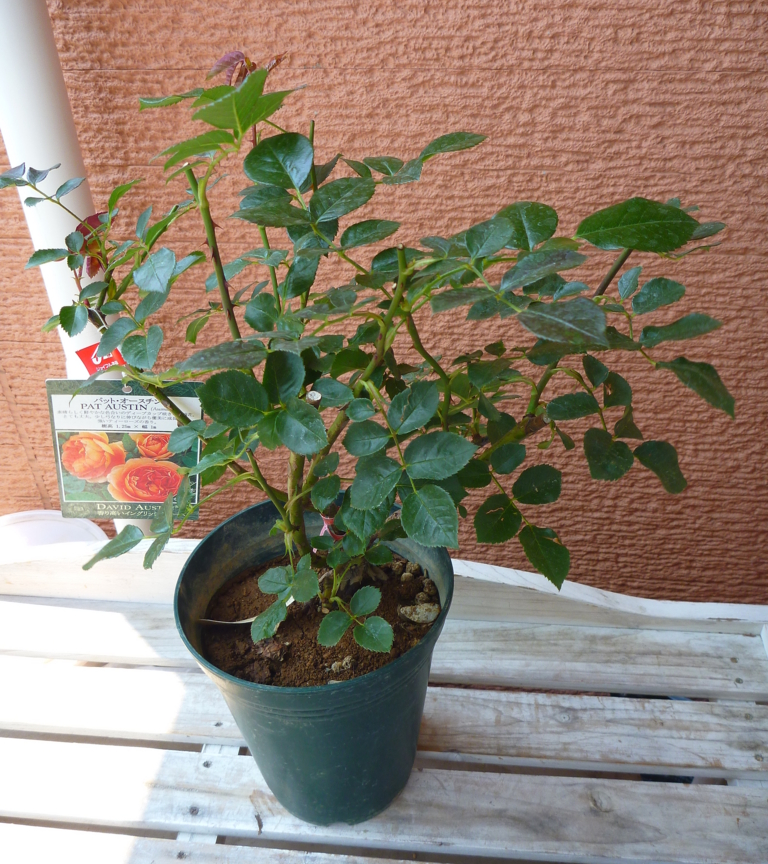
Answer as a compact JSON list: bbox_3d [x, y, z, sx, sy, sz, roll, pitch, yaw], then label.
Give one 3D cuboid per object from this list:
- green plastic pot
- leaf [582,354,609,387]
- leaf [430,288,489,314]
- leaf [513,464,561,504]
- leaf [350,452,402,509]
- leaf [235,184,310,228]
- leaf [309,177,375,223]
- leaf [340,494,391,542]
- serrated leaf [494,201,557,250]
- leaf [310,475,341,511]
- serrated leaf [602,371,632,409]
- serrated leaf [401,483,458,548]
[{"bbox_3d":[-0.041,0.181,0.613,0.185,0.207,0.185,-3,35,2],"label":"green plastic pot"},{"bbox_3d":[0.130,-0.038,0.511,0.021,0.009,0.030,26,40,-23],"label":"leaf"},{"bbox_3d":[0.039,-0.067,0.422,0.034,0.005,0.018,-13,40,5],"label":"leaf"},{"bbox_3d":[0.095,0.033,0.517,0.035,0.008,0.025,-30,74,1],"label":"leaf"},{"bbox_3d":[-0.008,0.030,0.525,0.042,0.007,0.033,-39,72,-20],"label":"leaf"},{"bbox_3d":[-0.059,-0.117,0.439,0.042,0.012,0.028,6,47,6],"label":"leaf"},{"bbox_3d":[-0.019,-0.115,0.406,0.029,0.007,0.043,31,60,28],"label":"leaf"},{"bbox_3d":[-0.012,0.054,0.537,0.032,0.036,0.010,6,9,-1],"label":"leaf"},{"bbox_3d":[0.078,-0.112,0.452,0.035,0.008,0.044,-7,50,2],"label":"serrated leaf"},{"bbox_3d":[-0.039,0.041,0.557,0.021,0.006,0.028,6,64,11],"label":"leaf"},{"bbox_3d":[0.147,-0.024,0.524,0.019,0.006,0.028,26,60,8],"label":"serrated leaf"},{"bbox_3d":[0.027,0.050,0.493,0.031,0.008,0.042,-37,77,-6],"label":"serrated leaf"}]

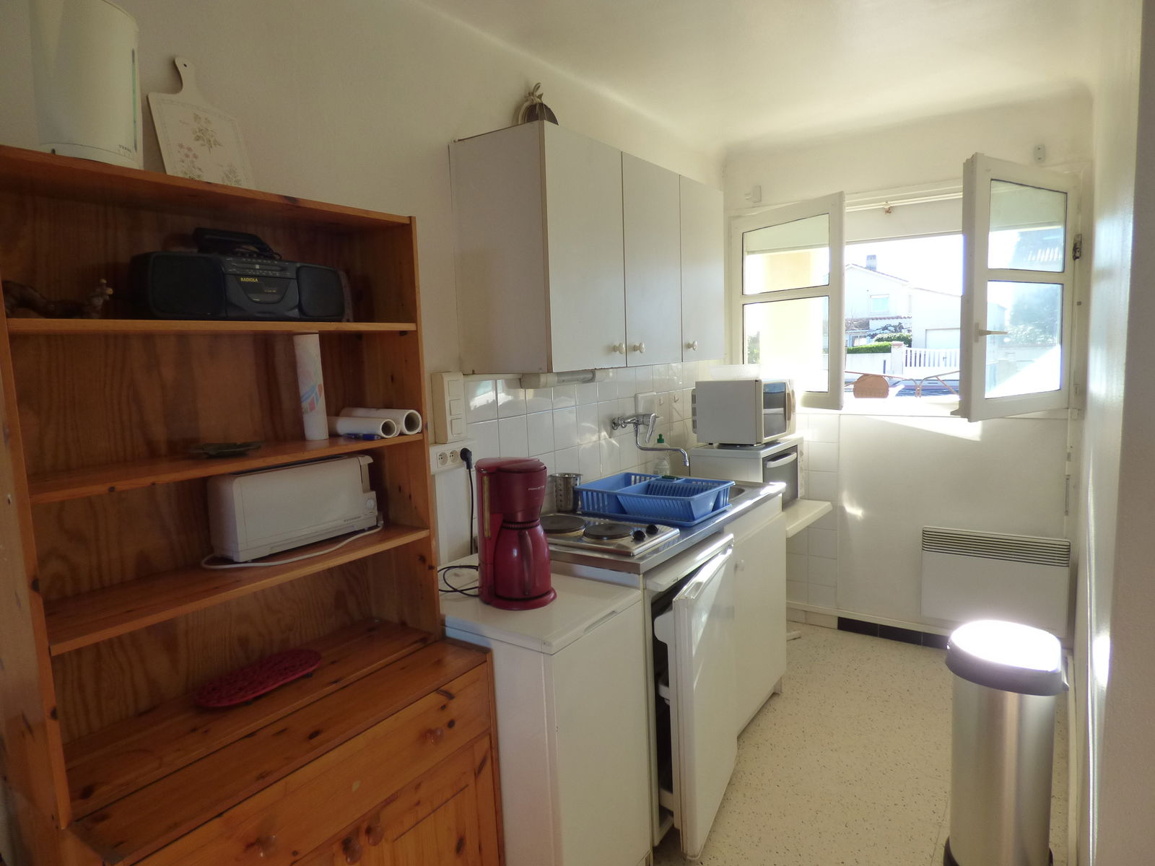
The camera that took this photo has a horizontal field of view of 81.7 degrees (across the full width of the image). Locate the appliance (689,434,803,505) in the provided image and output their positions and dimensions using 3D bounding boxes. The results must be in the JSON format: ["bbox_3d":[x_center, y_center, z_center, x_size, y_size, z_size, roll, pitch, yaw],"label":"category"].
[{"bbox_3d":[0.869,0.214,3.342,0.385,0.335,0.540,2,8,35],"label":"appliance"}]

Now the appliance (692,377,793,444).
[{"bbox_3d":[0.854,-0.117,3.357,0.360,0.306,0.455,2,8,35],"label":"appliance"}]

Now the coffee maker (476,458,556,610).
[{"bbox_3d":[-0.172,0.253,1.756,0.232,0.365,0.175,4,9,45],"label":"coffee maker"}]

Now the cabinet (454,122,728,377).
[{"bbox_3d":[0.126,-0.581,2.394,0.351,0.678,1.200,2,8,35],"label":"cabinet"}]

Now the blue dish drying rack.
[{"bbox_3d":[0.278,0.230,2.406,0.478,0.093,0.316,2,8,35],"label":"blue dish drying rack"}]

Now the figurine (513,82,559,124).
[{"bbox_3d":[-0.112,-0.966,2.041,0.140,0.196,0.150,2,8,35],"label":"figurine"}]

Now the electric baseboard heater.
[{"bbox_3d":[1.887,0.655,3.034,0.561,0.429,0.090,2,8,35],"label":"electric baseboard heater"}]

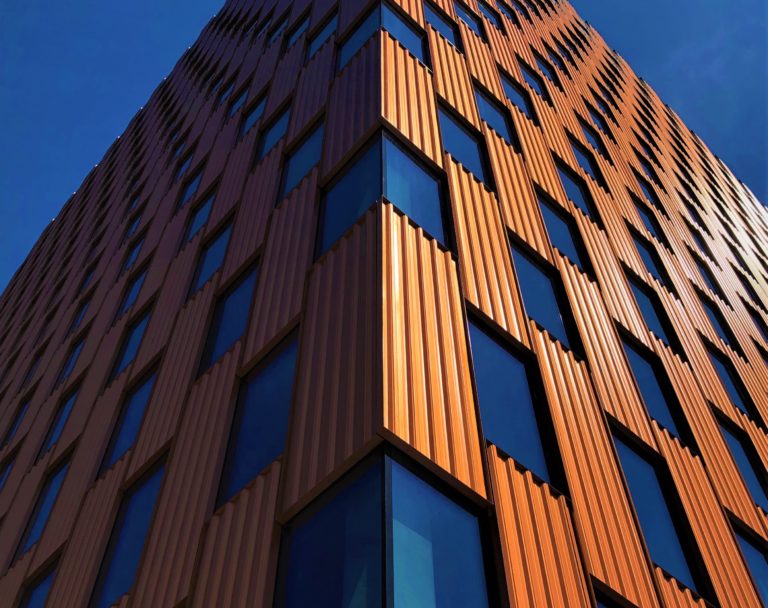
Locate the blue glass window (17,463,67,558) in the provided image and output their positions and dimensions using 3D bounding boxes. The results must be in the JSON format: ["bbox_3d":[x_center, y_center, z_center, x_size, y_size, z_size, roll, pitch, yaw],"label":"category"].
[{"bbox_3d":[-6.202,3.736,15.198,0.200,2.350,1.220,37,-62,-24],"label":"blue glass window"}]

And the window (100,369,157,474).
[{"bbox_3d":[-4.362,2.057,14.729,0.150,2.410,1.371,36,-62,-23],"label":"window"}]

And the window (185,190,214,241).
[{"bbox_3d":[-4.448,-2.068,20.234,0.122,2.218,1.199,36,-62,-23],"label":"window"}]

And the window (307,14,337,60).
[{"bbox_3d":[-1.525,-6.649,20.712,0.200,2.350,1.220,37,-62,-24],"label":"window"}]

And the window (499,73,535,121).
[{"bbox_3d":[3.521,-5.432,22.152,1.199,2.218,0.122,36,-62,-23],"label":"window"}]

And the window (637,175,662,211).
[{"bbox_3d":[9.007,-3.681,28.272,1.199,2.218,0.122,36,-62,-23],"label":"window"}]

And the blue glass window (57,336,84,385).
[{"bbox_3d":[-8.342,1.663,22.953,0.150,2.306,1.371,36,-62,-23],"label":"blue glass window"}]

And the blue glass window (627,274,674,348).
[{"bbox_3d":[5.305,0.104,16.719,1.220,2.350,0.200,35,-61,-23],"label":"blue glass window"}]

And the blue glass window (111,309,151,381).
[{"bbox_3d":[-5.525,0.992,18.549,0.140,2.473,1.286,35,-61,-23],"label":"blue glass window"}]

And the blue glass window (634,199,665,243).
[{"bbox_3d":[7.857,-2.368,24.656,1.199,2.218,0.122,36,-62,-23],"label":"blue glass window"}]

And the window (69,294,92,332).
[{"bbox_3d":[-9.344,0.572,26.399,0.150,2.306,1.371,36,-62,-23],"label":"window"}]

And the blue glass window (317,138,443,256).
[{"bbox_3d":[-0.035,-1.591,12.145,1.636,2.410,0.857,-3,-54,2],"label":"blue glass window"}]

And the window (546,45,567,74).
[{"bbox_3d":[6.873,-9.687,33.290,1.199,2.218,0.122,36,-62,-23],"label":"window"}]

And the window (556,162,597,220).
[{"bbox_3d":[4.347,-2.624,19.032,1.220,2.350,0.200,35,-61,-23],"label":"window"}]

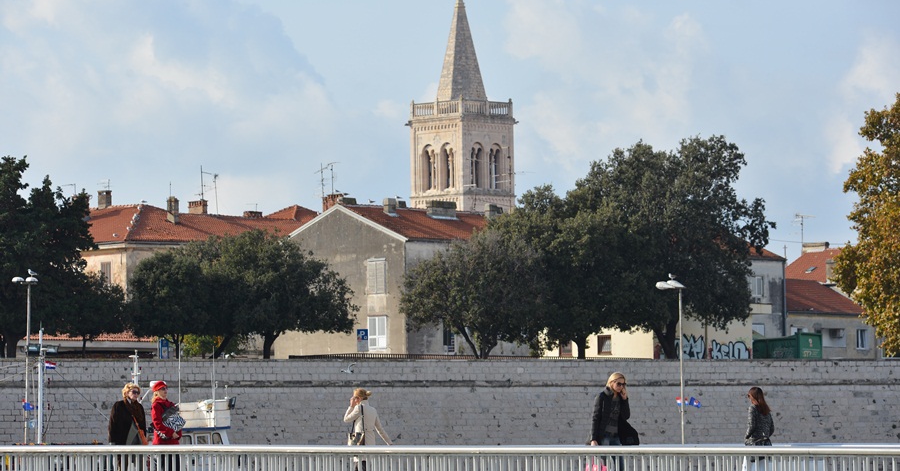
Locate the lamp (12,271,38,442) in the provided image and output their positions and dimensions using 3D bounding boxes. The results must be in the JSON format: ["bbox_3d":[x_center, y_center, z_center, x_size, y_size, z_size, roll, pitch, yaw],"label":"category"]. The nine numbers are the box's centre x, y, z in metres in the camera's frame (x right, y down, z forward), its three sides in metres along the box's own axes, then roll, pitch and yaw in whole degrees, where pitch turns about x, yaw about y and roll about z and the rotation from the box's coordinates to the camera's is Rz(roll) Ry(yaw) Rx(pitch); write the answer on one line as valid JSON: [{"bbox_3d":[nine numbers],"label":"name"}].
[{"bbox_3d":[-15.956,6.335,158.495,1.000,9.500,1.100,1,-4,-27],"label":"lamp"}]

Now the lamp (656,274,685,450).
[{"bbox_3d":[8.969,6.589,170.368,1.100,9.540,1.000,-3,-4,35],"label":"lamp"}]

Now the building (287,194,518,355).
[{"bbox_3d":[-1.607,3.124,252.776,13.000,9.745,11.600,2,-3,-42],"label":"building"}]

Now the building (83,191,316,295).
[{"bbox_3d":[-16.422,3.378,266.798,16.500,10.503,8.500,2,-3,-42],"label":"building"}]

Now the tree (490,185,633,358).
[{"bbox_3d":[6.277,2.280,239.141,7.822,10.201,8.000,0,-3,0],"label":"tree"}]

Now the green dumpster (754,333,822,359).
[{"bbox_3d":[15.341,5.822,201.617,3.600,2.200,2.200,-3,-4,30],"label":"green dumpster"}]

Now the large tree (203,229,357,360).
[{"bbox_3d":[-9.651,3.519,239.085,8.594,7.721,8.200,0,-3,0],"label":"large tree"}]

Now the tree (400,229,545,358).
[{"bbox_3d":[1.261,3.497,238.085,7.899,7.674,7.800,0,-3,0],"label":"tree"}]

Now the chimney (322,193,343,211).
[{"bbox_3d":[-6.946,-1.773,251.336,1.150,1.350,0.700,2,-3,-42],"label":"chimney"}]

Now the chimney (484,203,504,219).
[{"bbox_3d":[2.683,-1.447,256.326,1.000,1.050,0.750,2,-3,-42],"label":"chimney"}]

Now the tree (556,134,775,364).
[{"bbox_3d":[12.139,0.871,239.204,11.789,13.021,11.200,0,-3,0],"label":"tree"}]

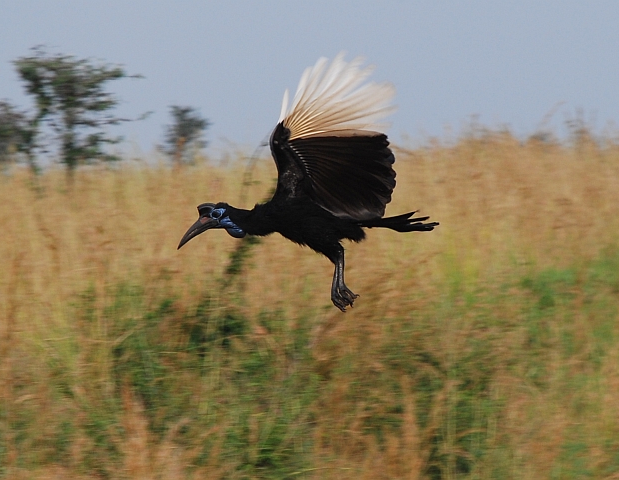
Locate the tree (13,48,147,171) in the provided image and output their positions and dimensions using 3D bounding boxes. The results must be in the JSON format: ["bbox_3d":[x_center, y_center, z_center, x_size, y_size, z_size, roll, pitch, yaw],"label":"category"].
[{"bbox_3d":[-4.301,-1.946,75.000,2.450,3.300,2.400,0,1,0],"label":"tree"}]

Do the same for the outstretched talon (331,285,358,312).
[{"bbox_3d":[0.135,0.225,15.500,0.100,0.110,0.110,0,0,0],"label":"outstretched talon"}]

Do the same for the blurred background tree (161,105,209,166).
[{"bbox_3d":[-3.540,-2.470,115.000,1.450,2.800,1.400,0,1,0],"label":"blurred background tree"}]

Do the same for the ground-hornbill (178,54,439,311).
[{"bbox_3d":[-0.004,-0.221,15.500,1.000,0.980,0.950,0,0,0],"label":"ground-hornbill"}]

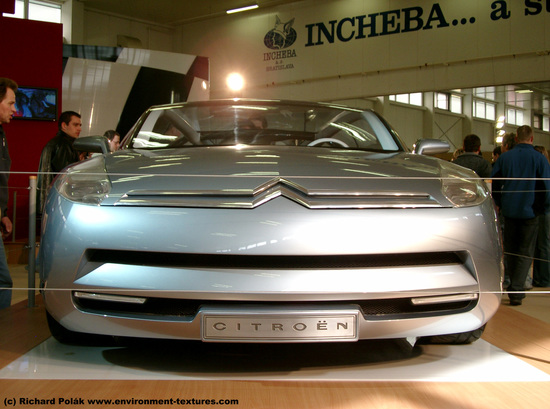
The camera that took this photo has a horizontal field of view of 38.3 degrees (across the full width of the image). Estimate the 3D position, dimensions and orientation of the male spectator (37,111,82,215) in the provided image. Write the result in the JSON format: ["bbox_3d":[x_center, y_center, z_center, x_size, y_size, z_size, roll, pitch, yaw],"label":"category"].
[{"bbox_3d":[-1.860,0.066,6.900,0.420,1.770,0.500,1,1,25],"label":"male spectator"}]

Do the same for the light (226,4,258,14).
[{"bbox_3d":[-1.018,-6.106,24.800,1.270,0.100,0.150,1,1,39],"label":"light"}]

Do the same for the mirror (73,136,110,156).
[{"bbox_3d":[-1.009,-0.326,4.380,0.190,0.100,0.130,0,1,-2],"label":"mirror"}]

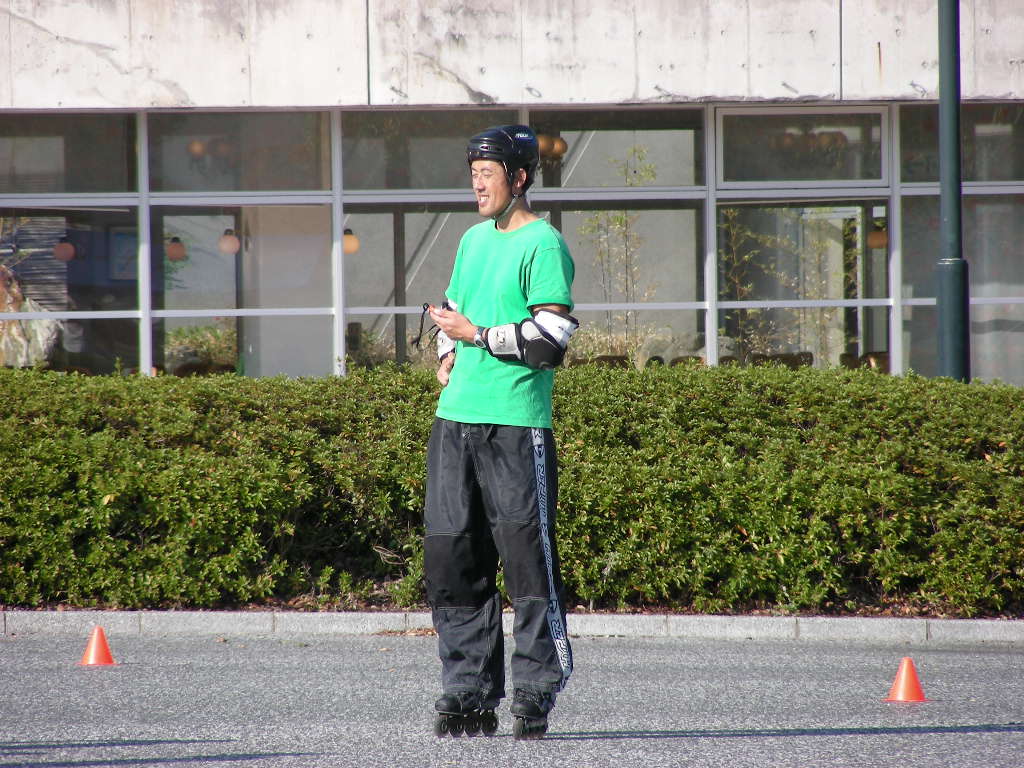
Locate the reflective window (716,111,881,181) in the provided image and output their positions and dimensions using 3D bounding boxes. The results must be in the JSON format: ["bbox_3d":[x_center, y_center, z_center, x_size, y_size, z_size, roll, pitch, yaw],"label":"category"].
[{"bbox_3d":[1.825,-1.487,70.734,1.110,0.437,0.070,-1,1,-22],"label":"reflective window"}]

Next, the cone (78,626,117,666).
[{"bbox_3d":[-1.495,0.946,40.600,0.138,0.143,0.138,-1,1,0],"label":"cone"}]

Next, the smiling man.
[{"bbox_3d":[-0.044,0.146,34.500,0.500,1.880,0.460,0,1,42],"label":"smiling man"}]

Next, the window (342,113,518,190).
[{"bbox_3d":[-0.509,-1.454,69.797,1.168,0.479,0.070,-1,1,-22],"label":"window"}]

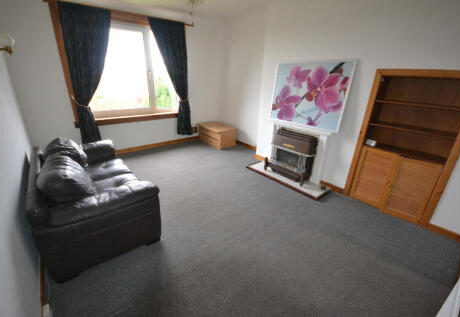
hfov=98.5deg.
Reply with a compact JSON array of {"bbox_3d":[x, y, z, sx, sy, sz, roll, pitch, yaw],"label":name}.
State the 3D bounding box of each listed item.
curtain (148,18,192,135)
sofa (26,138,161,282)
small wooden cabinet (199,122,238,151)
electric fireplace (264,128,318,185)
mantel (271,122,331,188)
[{"bbox_3d":[-1.281,-1.696,4.509,0.791,2.380,0.126,-13,24,-34],"label":"curtain"},{"bbox_3d":[-1.473,0.249,2.166,0.826,0.812,1.652,-14,25,-36],"label":"sofa"},{"bbox_3d":[-0.302,-0.588,5.069,0.546,0.430,0.966,-13,24,-34],"label":"small wooden cabinet"},{"bbox_3d":[0.945,-0.055,3.073,0.308,0.714,0.707,-13,24,-34],"label":"electric fireplace"},{"bbox_3d":[1.064,-0.104,3.128,0.189,0.784,0.987,-13,24,-34],"label":"mantel"}]

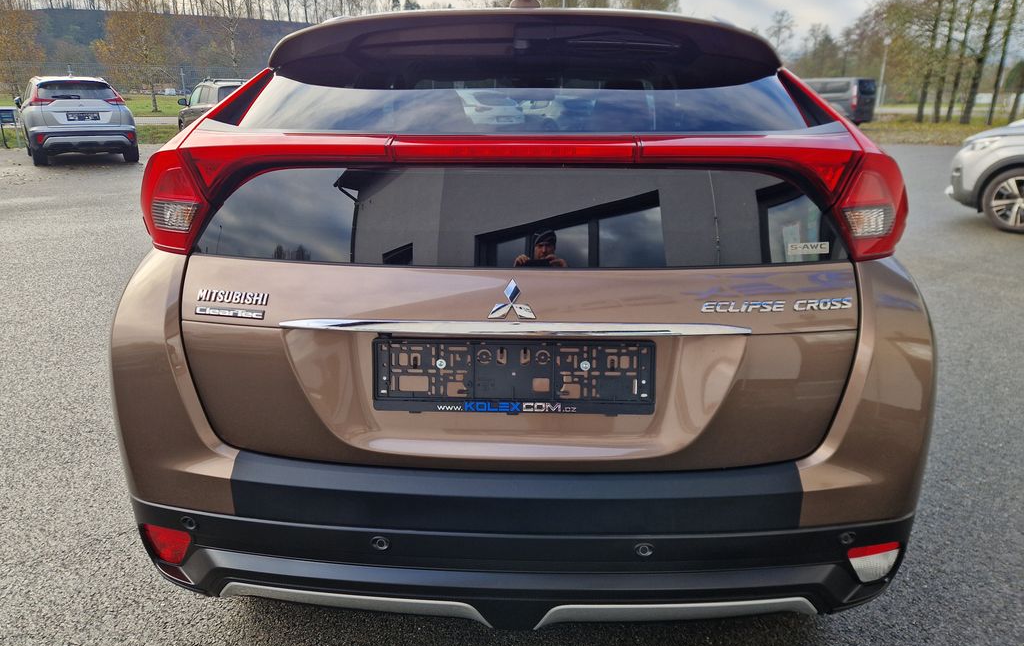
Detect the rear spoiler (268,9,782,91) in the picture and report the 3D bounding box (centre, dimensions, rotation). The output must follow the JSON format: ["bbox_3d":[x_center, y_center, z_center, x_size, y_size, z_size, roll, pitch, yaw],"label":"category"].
[{"bbox_3d":[0.025,-0.637,1.548,1.180,0.160,0.320,1,19,2],"label":"rear spoiler"}]

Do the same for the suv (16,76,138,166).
[{"bbox_3d":[-9.233,-4.325,14.335,1.805,1.685,4.540,-12,23,-34],"label":"suv"}]

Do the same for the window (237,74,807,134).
[{"bbox_3d":[0.018,-0.477,1.401,1.140,0.090,0.410,1,49,2],"label":"window"}]

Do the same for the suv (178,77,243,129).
[{"bbox_3d":[-8.366,-6.177,19.861,1.800,1.700,4.250,-13,23,-35],"label":"suv"}]

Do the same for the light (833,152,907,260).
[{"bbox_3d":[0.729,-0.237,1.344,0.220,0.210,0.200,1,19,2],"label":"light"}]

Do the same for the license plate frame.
[{"bbox_3d":[0.005,0.101,1.285,0.530,0.137,0.020,1,6,2],"label":"license plate frame"}]

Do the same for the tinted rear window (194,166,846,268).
[{"bbox_3d":[0.008,-0.203,1.272,1.270,0.190,0.100,1,6,2],"label":"tinted rear window"}]

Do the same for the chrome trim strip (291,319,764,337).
[{"bbox_3d":[0.006,0.010,1.249,0.875,0.030,0.050,1,9,2],"label":"chrome trim strip"}]

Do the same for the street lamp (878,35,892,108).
[{"bbox_3d":[22.761,-15.388,41.800,0.500,4.095,0.500,1,19,0],"label":"street lamp"}]

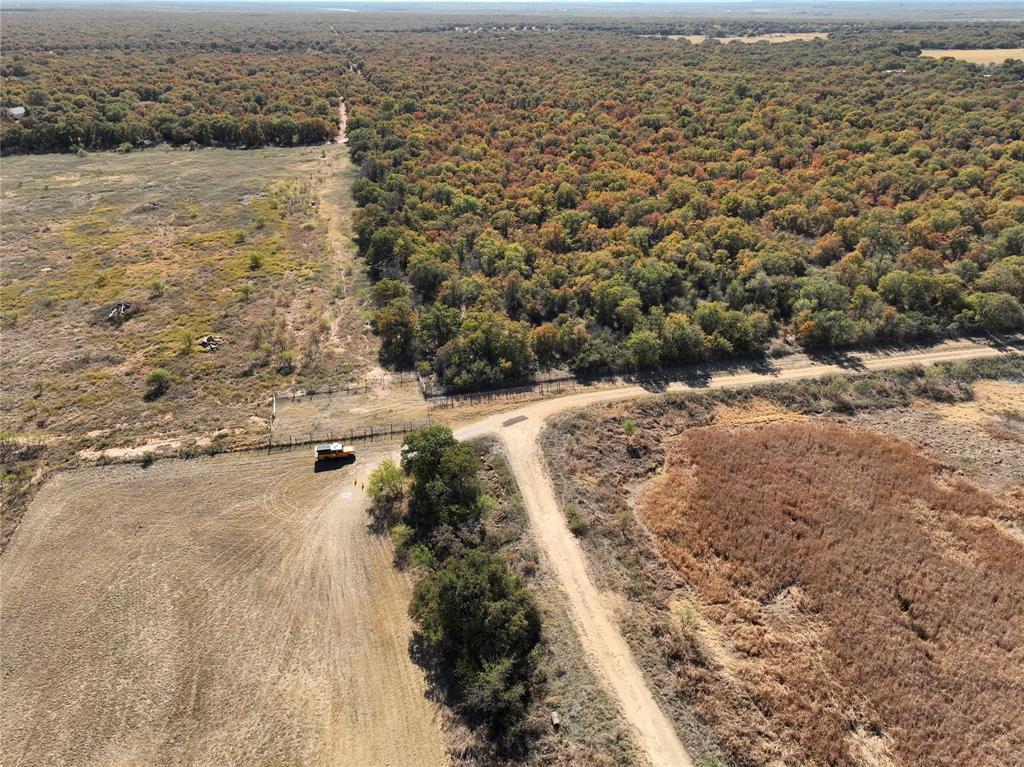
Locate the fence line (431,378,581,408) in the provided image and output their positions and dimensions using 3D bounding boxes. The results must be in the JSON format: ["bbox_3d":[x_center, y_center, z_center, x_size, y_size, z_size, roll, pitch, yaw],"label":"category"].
[{"bbox_3d":[-0.320,1.323,105.429,24.170,1.420,0.200,-8,29,-14],"label":"fence line"}]

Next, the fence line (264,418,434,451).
[{"bbox_3d":[-21.592,6.768,95.322,21.690,1.450,0.200,-6,29,-11],"label":"fence line"}]

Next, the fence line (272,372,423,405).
[{"bbox_3d":[-24.690,0.318,107.287,21.740,1.420,0.200,-9,30,-15],"label":"fence line"}]

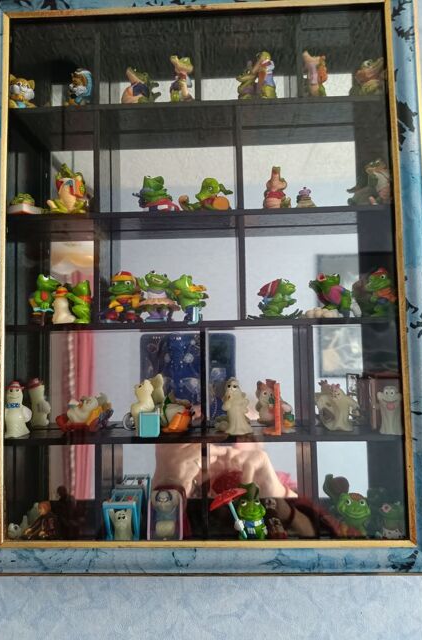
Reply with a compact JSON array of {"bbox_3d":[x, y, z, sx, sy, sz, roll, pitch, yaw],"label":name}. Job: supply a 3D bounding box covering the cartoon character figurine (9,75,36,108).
[{"bbox_3d":[-0.154,-0.182,0.362,0.026,0.036,0.023,1,-4,-26],"label":"cartoon character figurine"}]

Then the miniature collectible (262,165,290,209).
[{"bbox_3d":[0.051,-0.101,0.342,0.019,0.036,0.021,-2,-4,19],"label":"miniature collectible"}]

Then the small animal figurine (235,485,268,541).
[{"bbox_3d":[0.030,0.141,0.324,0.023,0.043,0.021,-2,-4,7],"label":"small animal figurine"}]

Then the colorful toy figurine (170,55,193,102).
[{"bbox_3d":[-0.025,-0.189,0.357,0.019,0.043,0.023,-4,-5,37],"label":"colorful toy figurine"}]

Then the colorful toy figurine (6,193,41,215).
[{"bbox_3d":[-0.149,-0.088,0.355,0.025,0.021,0.027,1,-4,-26],"label":"colorful toy figurine"}]

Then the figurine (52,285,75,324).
[{"bbox_3d":[-0.113,-0.011,0.341,0.016,0.030,0.016,-3,-4,22],"label":"figurine"}]

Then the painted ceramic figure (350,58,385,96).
[{"bbox_3d":[0.123,-0.187,0.347,0.024,0.036,0.020,-3,-4,24],"label":"painted ceramic figure"}]

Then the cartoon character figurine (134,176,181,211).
[{"bbox_3d":[-0.042,-0.096,0.344,0.032,0.031,0.021,0,-4,-13],"label":"cartoon character figurine"}]

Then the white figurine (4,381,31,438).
[{"bbox_3d":[-0.146,0.067,0.337,0.021,0.040,0.020,-1,-4,-5],"label":"white figurine"}]

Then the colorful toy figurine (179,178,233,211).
[{"bbox_3d":[-0.004,-0.096,0.343,0.037,0.028,0.021,1,-4,-22],"label":"colorful toy figurine"}]

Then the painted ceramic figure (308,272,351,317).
[{"bbox_3d":[0.090,-0.019,0.335,0.029,0.035,0.020,0,-4,-15],"label":"painted ceramic figure"}]

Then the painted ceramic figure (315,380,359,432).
[{"bbox_3d":[0.095,0.064,0.331,0.031,0.036,0.022,-3,-4,25],"label":"painted ceramic figure"}]

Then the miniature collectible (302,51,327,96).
[{"bbox_3d":[0.080,-0.190,0.353,0.023,0.042,0.019,3,-5,-43],"label":"miniature collectible"}]

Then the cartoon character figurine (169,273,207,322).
[{"bbox_3d":[-0.016,-0.015,0.338,0.028,0.037,0.022,-1,-4,5],"label":"cartoon character figurine"}]

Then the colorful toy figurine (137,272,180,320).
[{"bbox_3d":[-0.041,-0.017,0.348,0.032,0.040,0.026,-1,-4,-6],"label":"colorful toy figurine"}]

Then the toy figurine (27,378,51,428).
[{"bbox_3d":[-0.154,0.073,0.398,0.020,0.042,0.018,-2,-4,12],"label":"toy figurine"}]

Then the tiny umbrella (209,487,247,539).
[{"bbox_3d":[0.018,0.145,0.333,0.031,0.041,0.031,-27,-4,0],"label":"tiny umbrella"}]

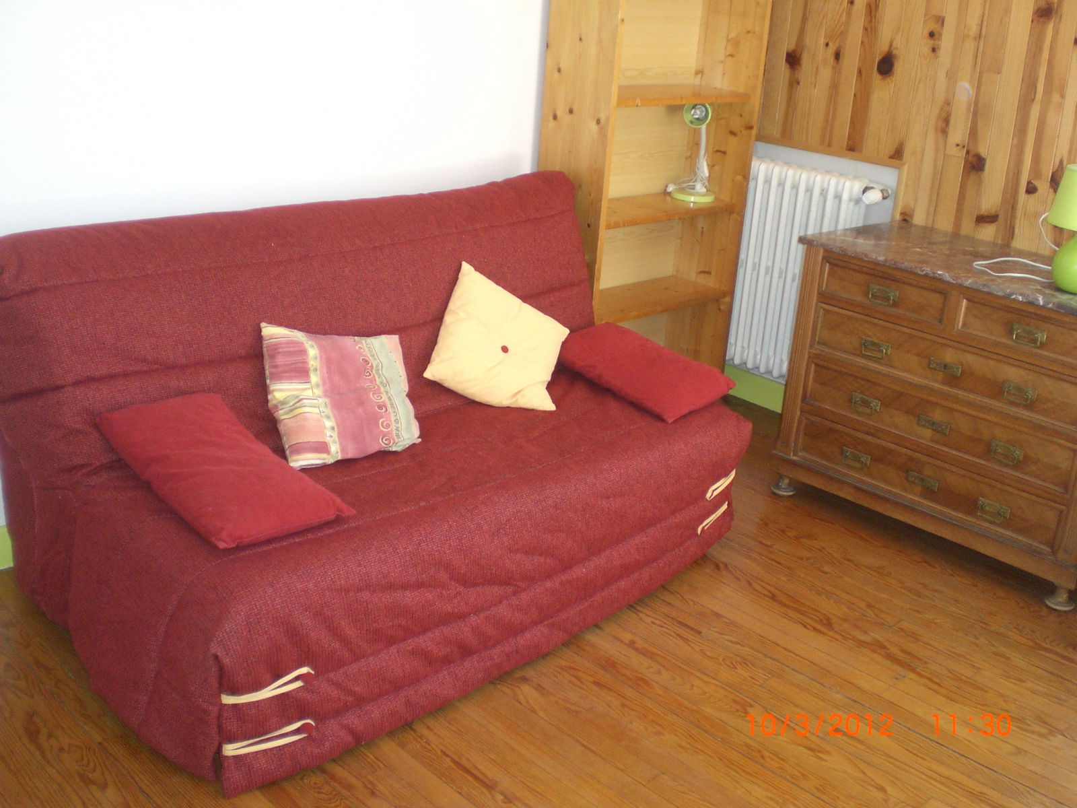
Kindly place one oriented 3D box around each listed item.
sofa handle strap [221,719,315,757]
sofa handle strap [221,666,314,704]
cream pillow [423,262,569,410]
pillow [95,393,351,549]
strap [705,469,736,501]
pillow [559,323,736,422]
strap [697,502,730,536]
[{"bbox_3d":[-0.565,0.700,2.480,0.200,0.045,0.022,-11,25,-33],"label":"sofa handle strap"},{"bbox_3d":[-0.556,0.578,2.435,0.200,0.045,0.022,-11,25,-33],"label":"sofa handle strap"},{"bbox_3d":[-0.113,-0.170,3.497,0.390,0.120,0.380,29,55,-21],"label":"cream pillow"},{"bbox_3d":[-0.739,0.140,2.766,0.505,0.095,0.335,38,31,29],"label":"pillow"},{"bbox_3d":[0.554,0.245,3.579,0.022,0.045,0.195,16,24,29],"label":"strap"},{"bbox_3d":[0.313,-0.112,3.723,0.505,0.095,0.335,31,36,31],"label":"pillow"},{"bbox_3d":[0.535,0.349,3.605,0.022,0.045,0.195,16,24,29],"label":"strap"}]

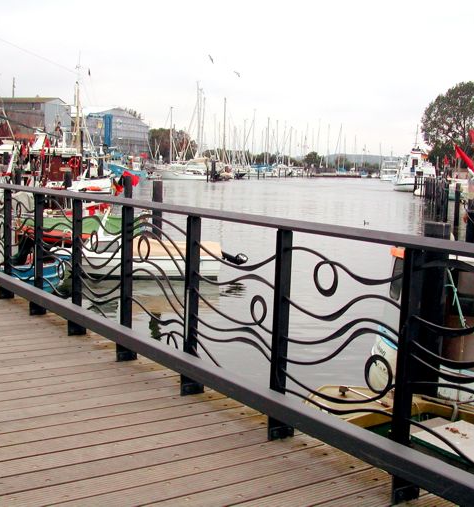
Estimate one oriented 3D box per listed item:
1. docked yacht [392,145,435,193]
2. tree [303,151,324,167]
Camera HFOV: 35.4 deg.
[{"bbox_3d":[23.613,-11.339,99.000,4.100,6.000,9.000,5,8,22],"label":"docked yacht"},{"bbox_3d":[23.194,-28.561,225.000,5.600,5.000,5.600,2,7,0],"label":"tree"}]

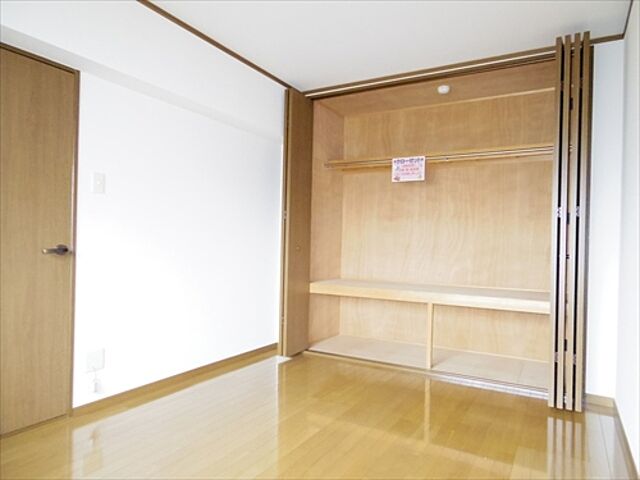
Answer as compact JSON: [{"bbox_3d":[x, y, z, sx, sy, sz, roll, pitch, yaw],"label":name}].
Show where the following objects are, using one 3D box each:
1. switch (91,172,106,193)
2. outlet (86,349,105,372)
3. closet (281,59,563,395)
[{"bbox_3d":[-1.287,-0.328,2.482,0.012,0.120,0.075,1,0,30],"label":"switch"},{"bbox_3d":[-1.310,0.704,2.483,0.012,0.120,0.113,1,0,30],"label":"outlet"},{"bbox_3d":[0.930,-0.116,3.707,2.184,2.361,0.905,1,0,30],"label":"closet"}]

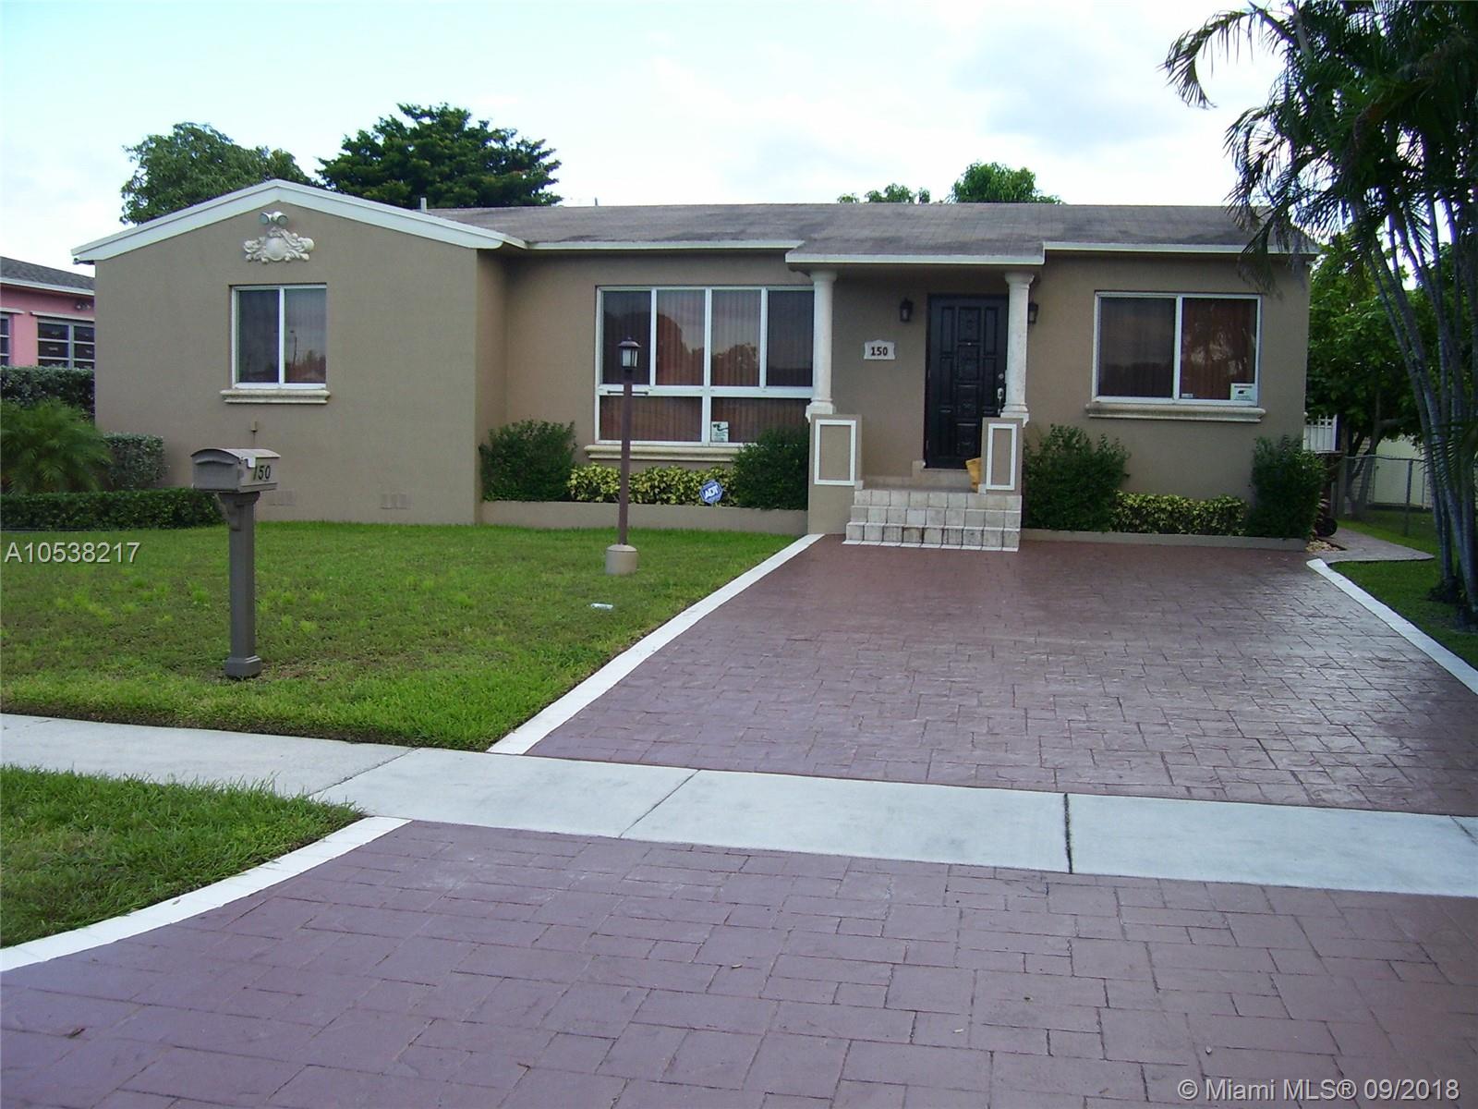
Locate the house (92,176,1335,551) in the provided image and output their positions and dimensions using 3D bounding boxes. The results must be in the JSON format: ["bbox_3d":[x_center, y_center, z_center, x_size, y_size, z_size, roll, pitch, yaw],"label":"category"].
[{"bbox_3d":[-0.316,-2.837,20.697,15.100,4.250,8.800,2,7,11],"label":"house"}]

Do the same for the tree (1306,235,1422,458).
[{"bbox_3d":[8.820,-2.618,20.486,3.200,4.150,3.200,2,7,11],"label":"tree"}]

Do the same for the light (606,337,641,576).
[{"bbox_3d":[-1.057,-0.923,13.439,0.310,2.170,0.310,1,7,0],"label":"light"}]

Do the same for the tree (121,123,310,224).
[{"bbox_3d":[-11.010,-5.797,31.903,5.600,7.100,5.600,2,7,11],"label":"tree"}]

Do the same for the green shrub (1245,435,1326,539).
[{"bbox_3d":[6.182,-0.789,16.517,0.950,1.270,0.920,2,7,11],"label":"green shrub"}]

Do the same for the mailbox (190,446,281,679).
[{"bbox_3d":[-2.965,0.050,8.612,0.290,1.340,0.500,3,7,13],"label":"mailbox"}]

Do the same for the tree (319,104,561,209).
[{"bbox_3d":[-6.587,-6.213,32.999,6.300,7.800,6.300,2,7,11],"label":"tree"}]

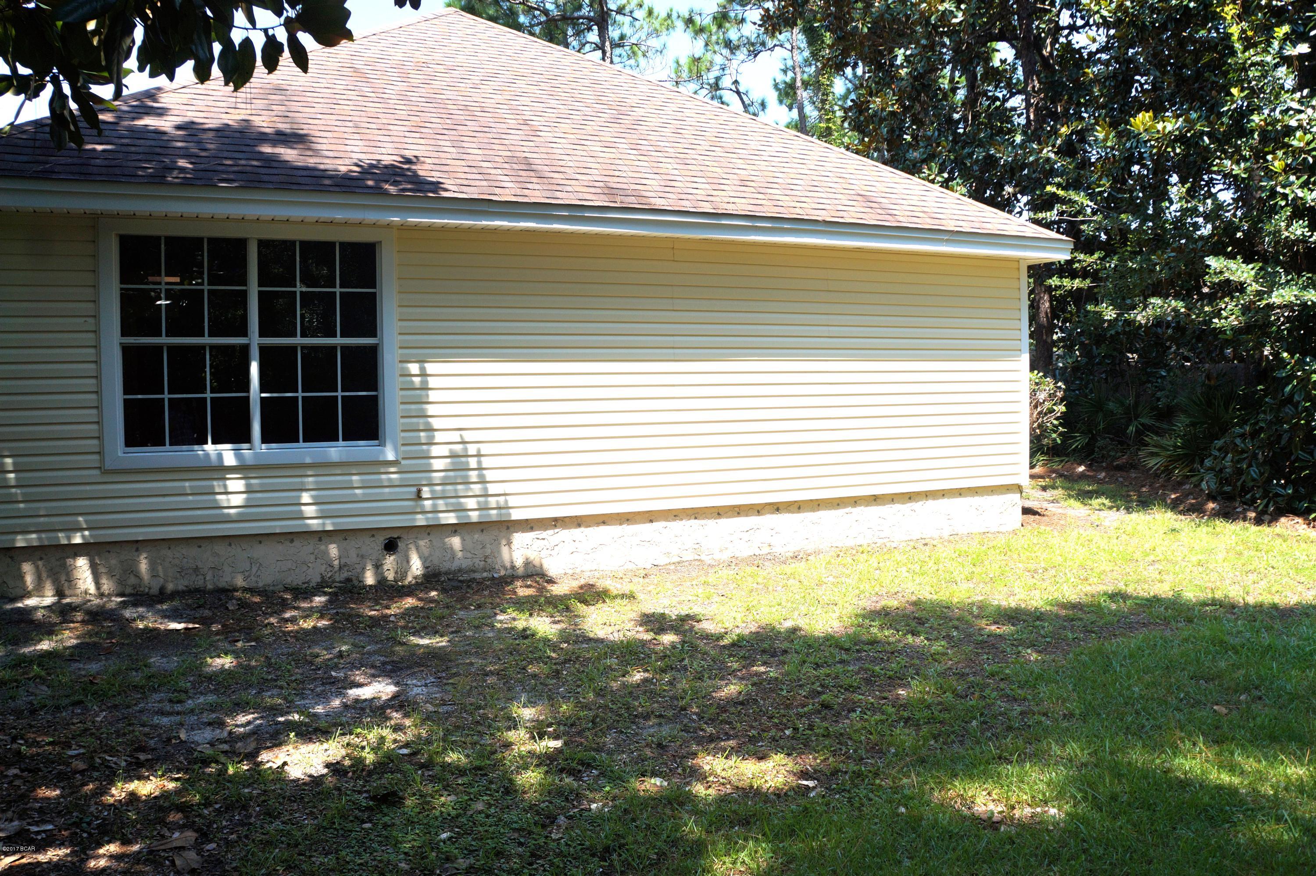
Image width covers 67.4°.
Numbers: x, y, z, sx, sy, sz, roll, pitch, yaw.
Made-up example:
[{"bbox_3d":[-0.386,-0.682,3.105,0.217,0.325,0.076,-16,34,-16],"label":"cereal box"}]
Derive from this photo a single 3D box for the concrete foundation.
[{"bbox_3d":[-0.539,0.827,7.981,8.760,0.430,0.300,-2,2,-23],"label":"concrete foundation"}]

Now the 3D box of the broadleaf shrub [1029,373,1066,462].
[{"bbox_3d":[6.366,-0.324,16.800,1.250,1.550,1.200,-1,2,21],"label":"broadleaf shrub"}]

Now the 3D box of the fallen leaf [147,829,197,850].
[{"bbox_3d":[-1.505,1.250,3.056,0.150,0.030,0.070,-2,14,-31],"label":"fallen leaf"}]

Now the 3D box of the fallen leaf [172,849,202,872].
[{"bbox_3d":[-1.389,1.251,2.910,0.078,0.025,0.100,-2,14,-36],"label":"fallen leaf"}]

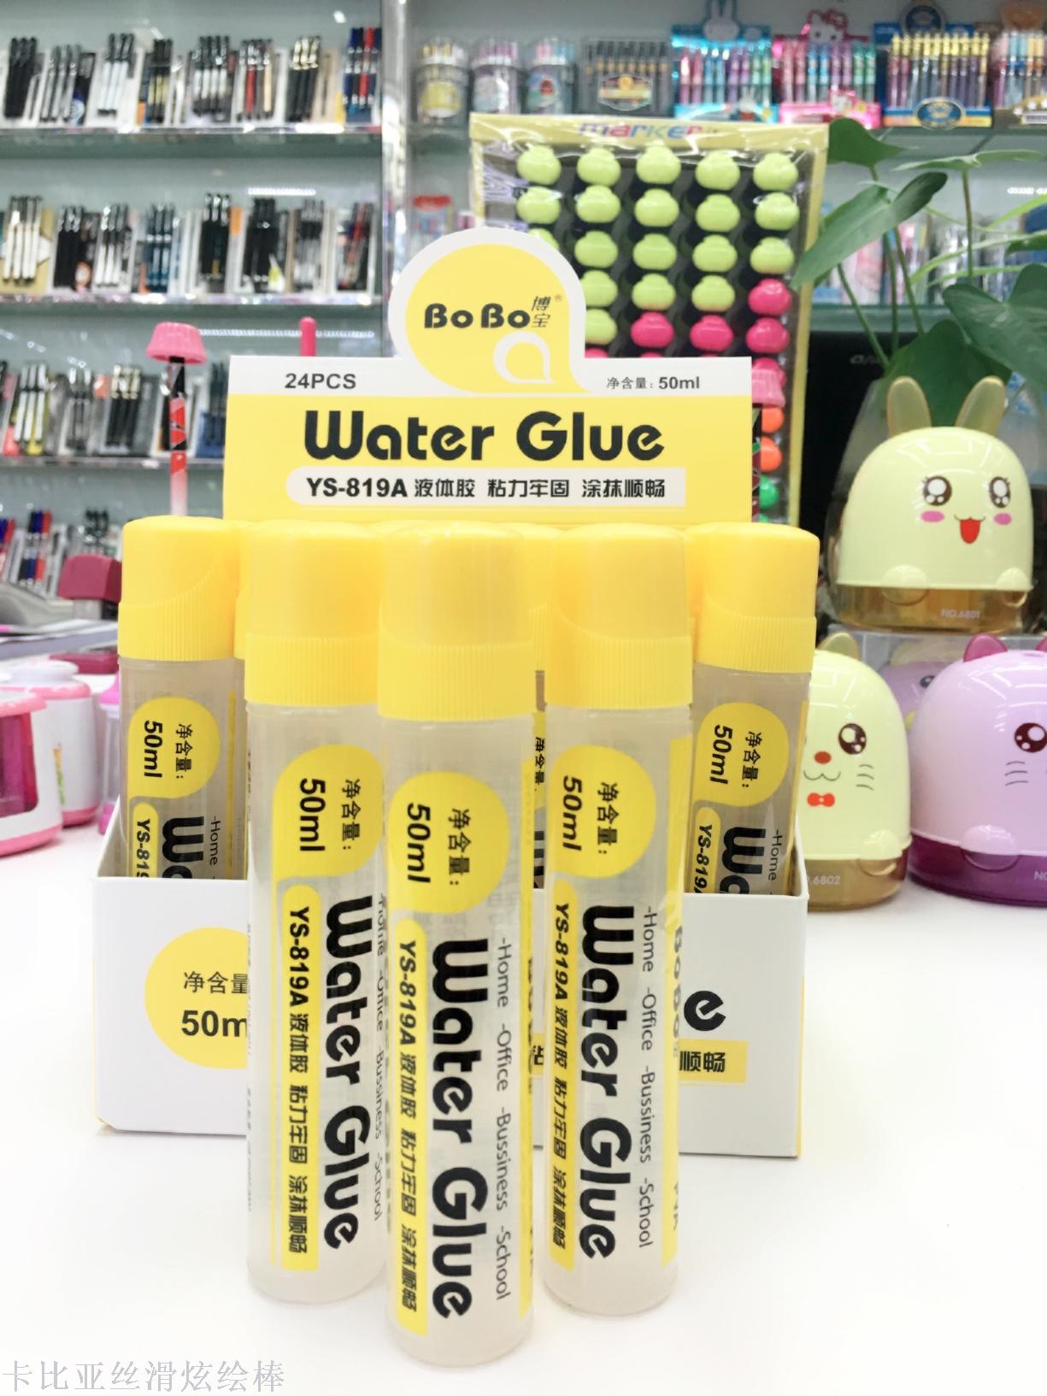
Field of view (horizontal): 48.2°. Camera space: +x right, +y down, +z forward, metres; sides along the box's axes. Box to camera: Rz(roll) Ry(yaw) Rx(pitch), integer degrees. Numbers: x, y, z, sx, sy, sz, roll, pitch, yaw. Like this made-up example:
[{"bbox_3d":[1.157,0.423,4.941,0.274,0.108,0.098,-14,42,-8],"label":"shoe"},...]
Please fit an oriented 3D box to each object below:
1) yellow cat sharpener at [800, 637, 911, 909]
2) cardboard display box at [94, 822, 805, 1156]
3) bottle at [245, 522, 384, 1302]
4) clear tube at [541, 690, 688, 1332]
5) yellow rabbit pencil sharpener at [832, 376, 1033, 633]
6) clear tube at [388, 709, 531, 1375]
[{"bbox_3d":[0.129,0.028,0.522,0.085,0.112,0.085,1,7,5],"label":"yellow cat sharpener"},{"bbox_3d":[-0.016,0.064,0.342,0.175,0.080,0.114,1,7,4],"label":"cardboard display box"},{"bbox_3d":[-0.041,0.041,0.231,0.028,0.150,0.028,1,7,0],"label":"bottle"},{"bbox_3d":[0.018,0.058,0.230,0.027,0.118,0.027,1,7,0],"label":"clear tube"},{"bbox_3d":[0.192,-0.091,0.544,0.087,0.115,0.087,0,7,-1],"label":"yellow rabbit pencil sharpener"},{"bbox_3d":[-0.012,0.060,0.215,0.027,0.118,0.027,1,7,0],"label":"clear tube"}]

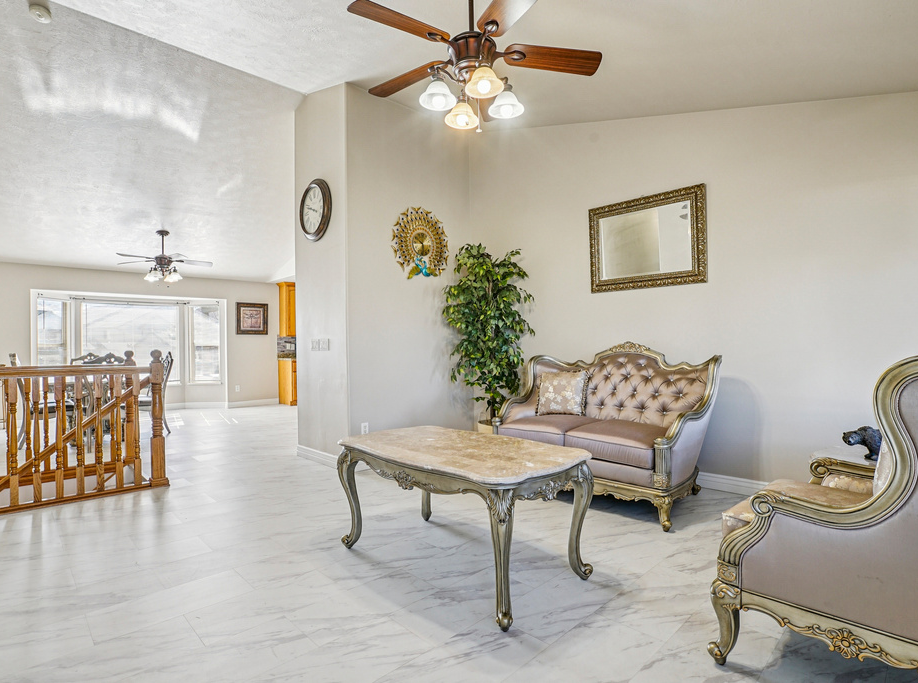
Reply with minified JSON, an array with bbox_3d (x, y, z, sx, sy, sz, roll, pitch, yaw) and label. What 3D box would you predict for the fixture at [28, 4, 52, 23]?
[{"bbox_3d":[-3.133,-2.453,3.406,0.135,0.045,0.135,0,-16,-44],"label":"fixture"}]

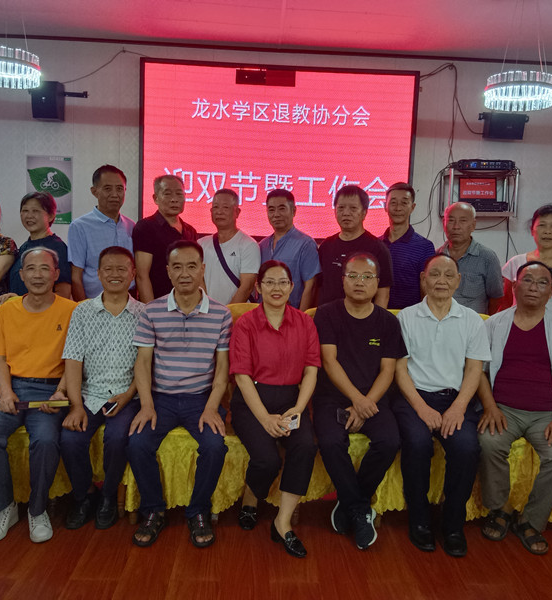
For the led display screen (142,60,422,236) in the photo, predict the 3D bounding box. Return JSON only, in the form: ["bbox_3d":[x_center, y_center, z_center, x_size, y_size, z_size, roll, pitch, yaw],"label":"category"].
[{"bbox_3d":[0.015,-1.270,5.267,2.403,1.500,0.090,2,6,-2],"label":"led display screen"}]

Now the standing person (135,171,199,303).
[{"bbox_3d":[-0.640,0.117,3.464,0.470,1.660,0.320,1,6,-16],"label":"standing person"}]

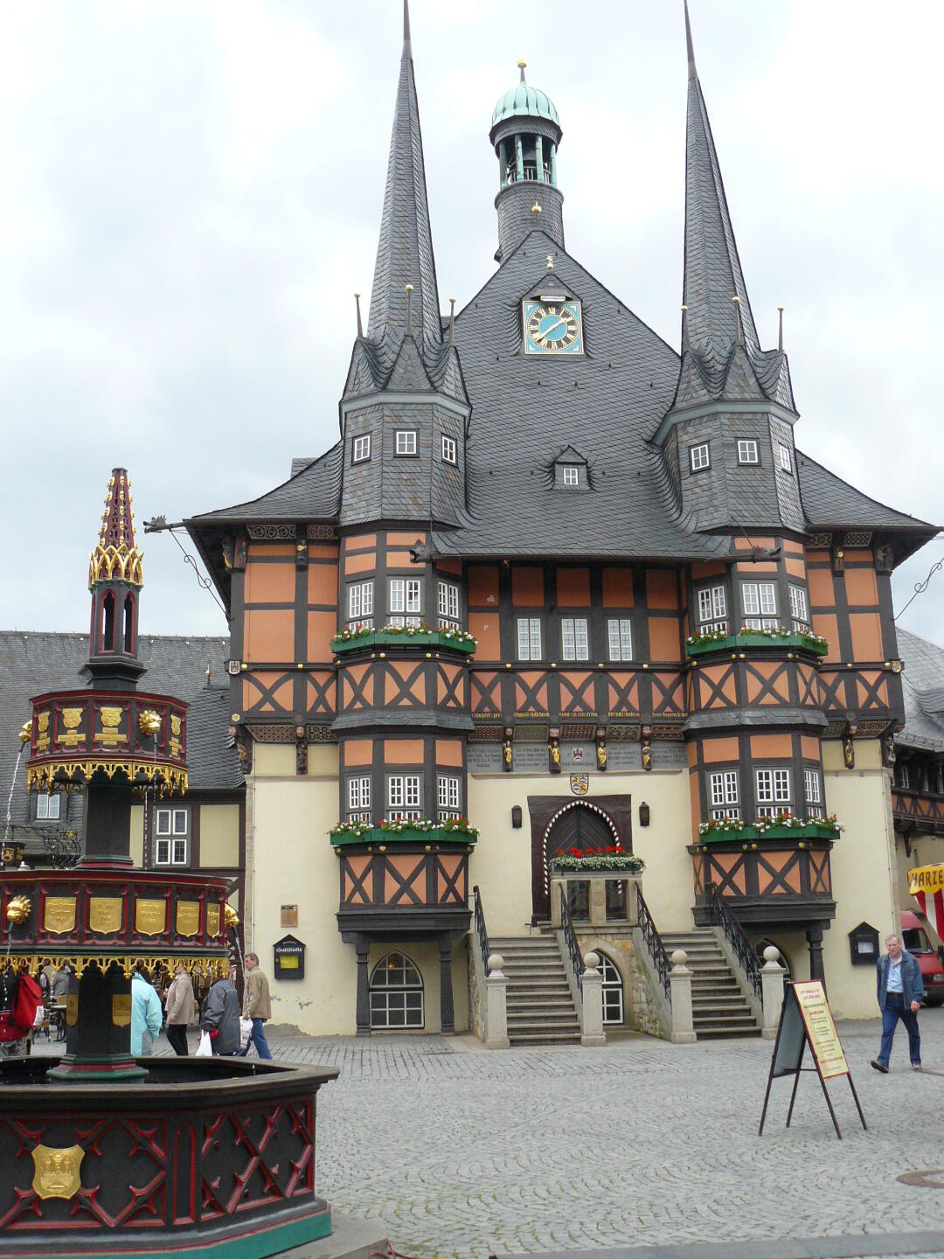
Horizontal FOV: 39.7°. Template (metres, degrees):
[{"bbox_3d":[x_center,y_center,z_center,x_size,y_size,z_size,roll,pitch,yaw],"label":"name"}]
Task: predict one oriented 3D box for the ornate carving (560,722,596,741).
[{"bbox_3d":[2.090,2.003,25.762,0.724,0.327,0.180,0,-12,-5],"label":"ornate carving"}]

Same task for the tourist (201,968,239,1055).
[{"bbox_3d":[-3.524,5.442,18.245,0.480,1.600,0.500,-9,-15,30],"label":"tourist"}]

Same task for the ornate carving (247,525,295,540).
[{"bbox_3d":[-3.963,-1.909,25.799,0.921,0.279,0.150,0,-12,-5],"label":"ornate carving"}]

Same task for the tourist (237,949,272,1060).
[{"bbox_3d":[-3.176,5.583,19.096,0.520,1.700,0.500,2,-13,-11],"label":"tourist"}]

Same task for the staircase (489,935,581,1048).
[{"bbox_3d":[1.119,6.629,24.211,1.270,1.827,2.797,0,-13,-6],"label":"staircase"}]

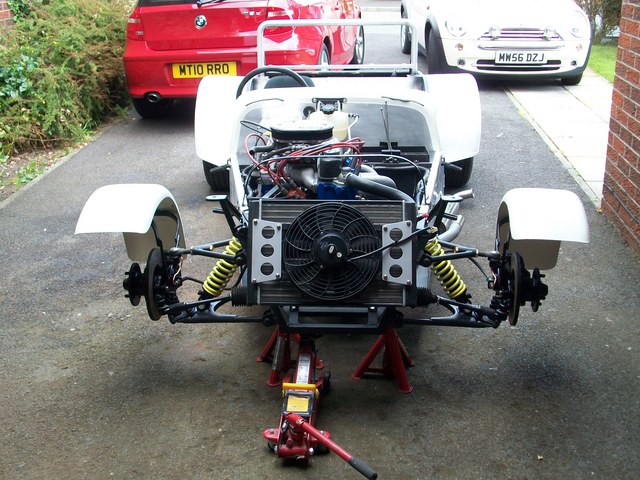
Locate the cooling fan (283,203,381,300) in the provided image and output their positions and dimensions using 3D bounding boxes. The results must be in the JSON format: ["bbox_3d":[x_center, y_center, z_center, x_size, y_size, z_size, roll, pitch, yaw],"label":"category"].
[{"bbox_3d":[0.037,0.035,2.370,0.300,0.297,0.085,0,-5,0],"label":"cooling fan"}]

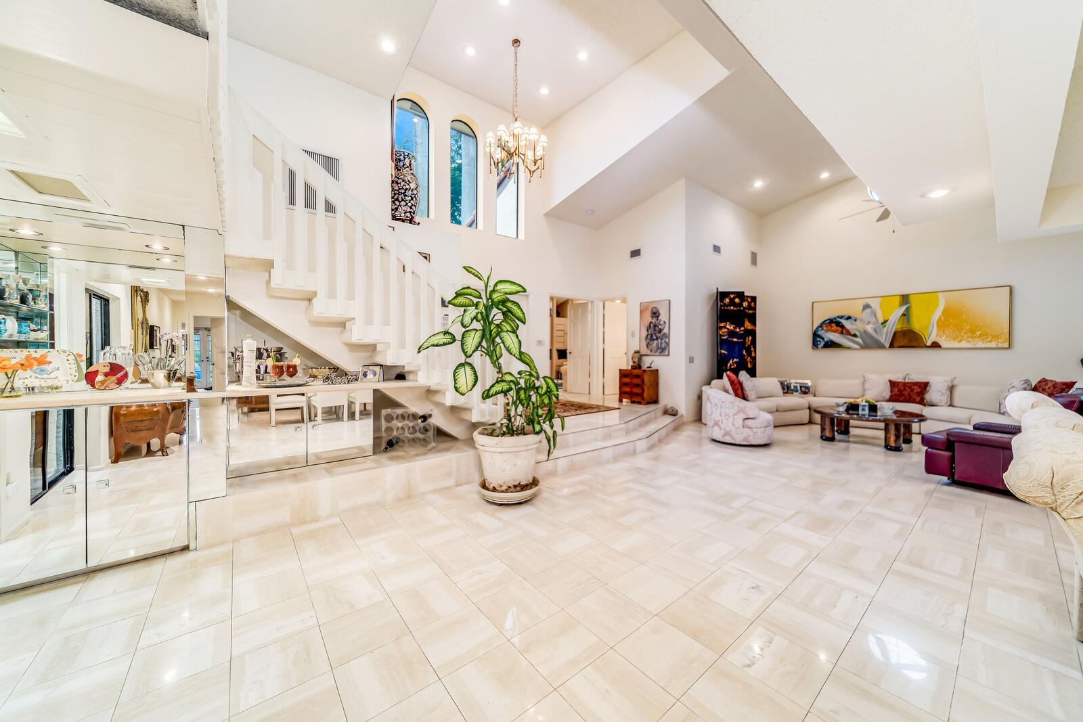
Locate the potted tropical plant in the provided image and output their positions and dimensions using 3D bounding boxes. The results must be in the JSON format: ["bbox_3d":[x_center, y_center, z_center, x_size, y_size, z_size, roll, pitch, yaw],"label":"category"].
[{"bbox_3d":[-0.440,0.190,3.150,1.200,1.980,0.950,0,0,0],"label":"potted tropical plant"}]

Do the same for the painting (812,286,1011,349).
[{"bbox_3d":[7.060,-0.770,7.170,0.050,1.050,2.720,0,0,-39],"label":"painting"}]

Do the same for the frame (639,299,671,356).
[{"bbox_3d":[2.380,-0.680,7.580,0.040,1.140,0.720,0,0,-39],"label":"frame"}]

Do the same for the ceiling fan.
[{"bbox_3d":[5.360,-2.480,5.530,1.320,0.600,1.320,0,0,-38],"label":"ceiling fan"}]

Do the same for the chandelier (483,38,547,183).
[{"bbox_3d":[-0.388,-3.988,5.615,0.936,2.055,0.936,0,0,0],"label":"chandelier"}]

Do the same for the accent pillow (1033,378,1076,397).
[{"bbox_3d":[7.839,0.471,5.513,0.160,0.410,0.430,22,-14,-36],"label":"accent pillow"}]

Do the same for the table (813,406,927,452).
[{"bbox_3d":[4.830,0.975,5.360,1.340,0.425,1.270,0,0,-39],"label":"table"}]

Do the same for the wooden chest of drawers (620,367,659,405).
[{"bbox_3d":[1.977,0.496,7.344,0.450,0.670,0.640,0,0,-38],"label":"wooden chest of drawers"}]

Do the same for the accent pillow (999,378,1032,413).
[{"bbox_3d":[6.660,0.500,5.050,0.160,0.480,0.460,20,3,9],"label":"accent pillow"}]

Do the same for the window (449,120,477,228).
[{"bbox_3d":[-1.490,-3.630,7.000,0.570,2.030,0.090,0,0,-39],"label":"window"}]

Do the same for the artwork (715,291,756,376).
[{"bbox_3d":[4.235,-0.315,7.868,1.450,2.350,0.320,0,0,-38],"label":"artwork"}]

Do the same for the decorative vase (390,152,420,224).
[{"bbox_3d":[-2.190,-2.755,5.697,0.500,1.149,0.500,0,0,-38],"label":"decorative vase"}]

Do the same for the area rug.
[{"bbox_3d":[-0.079,0.827,6.354,2.350,0.015,1.750,0,0,-38],"label":"area rug"}]

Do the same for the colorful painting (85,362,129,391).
[{"bbox_3d":[-2.990,0.103,2.480,0.197,0.195,0.030,0,-12,-39],"label":"colorful painting"}]

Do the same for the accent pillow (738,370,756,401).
[{"bbox_3d":[4.000,0.484,7.000,0.470,0.500,0.160,0,-22,-39],"label":"accent pillow"}]

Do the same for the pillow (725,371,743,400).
[{"bbox_3d":[3.645,0.475,6.800,0.470,0.480,0.150,0,-24,-39],"label":"pillow"}]

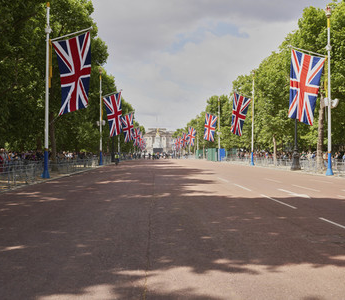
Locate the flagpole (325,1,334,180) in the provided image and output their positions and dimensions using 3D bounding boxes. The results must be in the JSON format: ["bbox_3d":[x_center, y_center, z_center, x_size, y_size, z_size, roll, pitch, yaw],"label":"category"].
[{"bbox_3d":[12.049,-4.556,33.600,0.570,13.000,0.570,0,0,-2],"label":"flagpole"}]

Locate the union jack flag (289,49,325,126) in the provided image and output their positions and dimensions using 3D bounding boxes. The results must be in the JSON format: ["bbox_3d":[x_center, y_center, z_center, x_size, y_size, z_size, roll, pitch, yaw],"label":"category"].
[{"bbox_3d":[10.369,-4.763,33.600,2.800,5.750,0.600,0,0,-2],"label":"union jack flag"}]

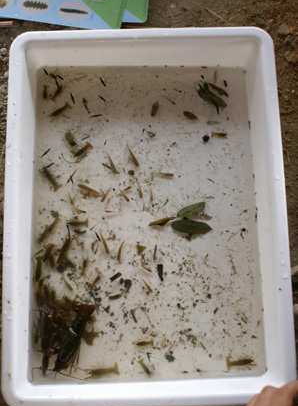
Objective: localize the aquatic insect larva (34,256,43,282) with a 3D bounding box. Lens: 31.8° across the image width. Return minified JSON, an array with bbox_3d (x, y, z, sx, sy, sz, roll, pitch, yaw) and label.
[{"bbox_3d":[-0.135,0.080,0.639,0.010,0.007,0.032,4,79,-2],"label":"aquatic insect larva"}]

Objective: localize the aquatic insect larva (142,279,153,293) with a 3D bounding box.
[{"bbox_3d":[-0.003,0.098,0.625,0.004,0.003,0.021,-39,83,-7],"label":"aquatic insect larva"}]

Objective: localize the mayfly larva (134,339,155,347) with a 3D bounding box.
[{"bbox_3d":[-0.005,0.161,0.602,0.021,0.005,0.007,-6,79,-3],"label":"mayfly larva"}]

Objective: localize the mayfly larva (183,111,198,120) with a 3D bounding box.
[{"bbox_3d":[0.053,-0.109,0.657,0.020,0.004,0.007,28,79,4],"label":"mayfly larva"}]

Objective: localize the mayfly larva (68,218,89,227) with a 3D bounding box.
[{"bbox_3d":[-0.087,0.025,0.651,0.025,0.007,0.011,0,80,-3],"label":"mayfly larva"}]

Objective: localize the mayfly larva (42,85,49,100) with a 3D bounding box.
[{"bbox_3d":[-0.134,-0.143,0.679,0.008,0.006,0.021,1,80,-2],"label":"mayfly larva"}]

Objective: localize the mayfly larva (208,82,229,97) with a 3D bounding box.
[{"bbox_3d":[0.092,-0.149,0.691,0.033,0.006,0.007,35,80,4],"label":"mayfly larva"}]

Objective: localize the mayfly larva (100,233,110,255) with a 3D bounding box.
[{"bbox_3d":[-0.052,0.048,0.622,0.004,0.004,0.027,-21,80,-6],"label":"mayfly larva"}]

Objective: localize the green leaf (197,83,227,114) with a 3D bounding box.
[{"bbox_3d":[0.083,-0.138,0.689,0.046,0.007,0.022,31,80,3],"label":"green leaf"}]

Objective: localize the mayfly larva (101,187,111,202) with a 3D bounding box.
[{"bbox_3d":[-0.052,-0.011,0.643,0.003,0.003,0.021,31,81,4],"label":"mayfly larva"}]

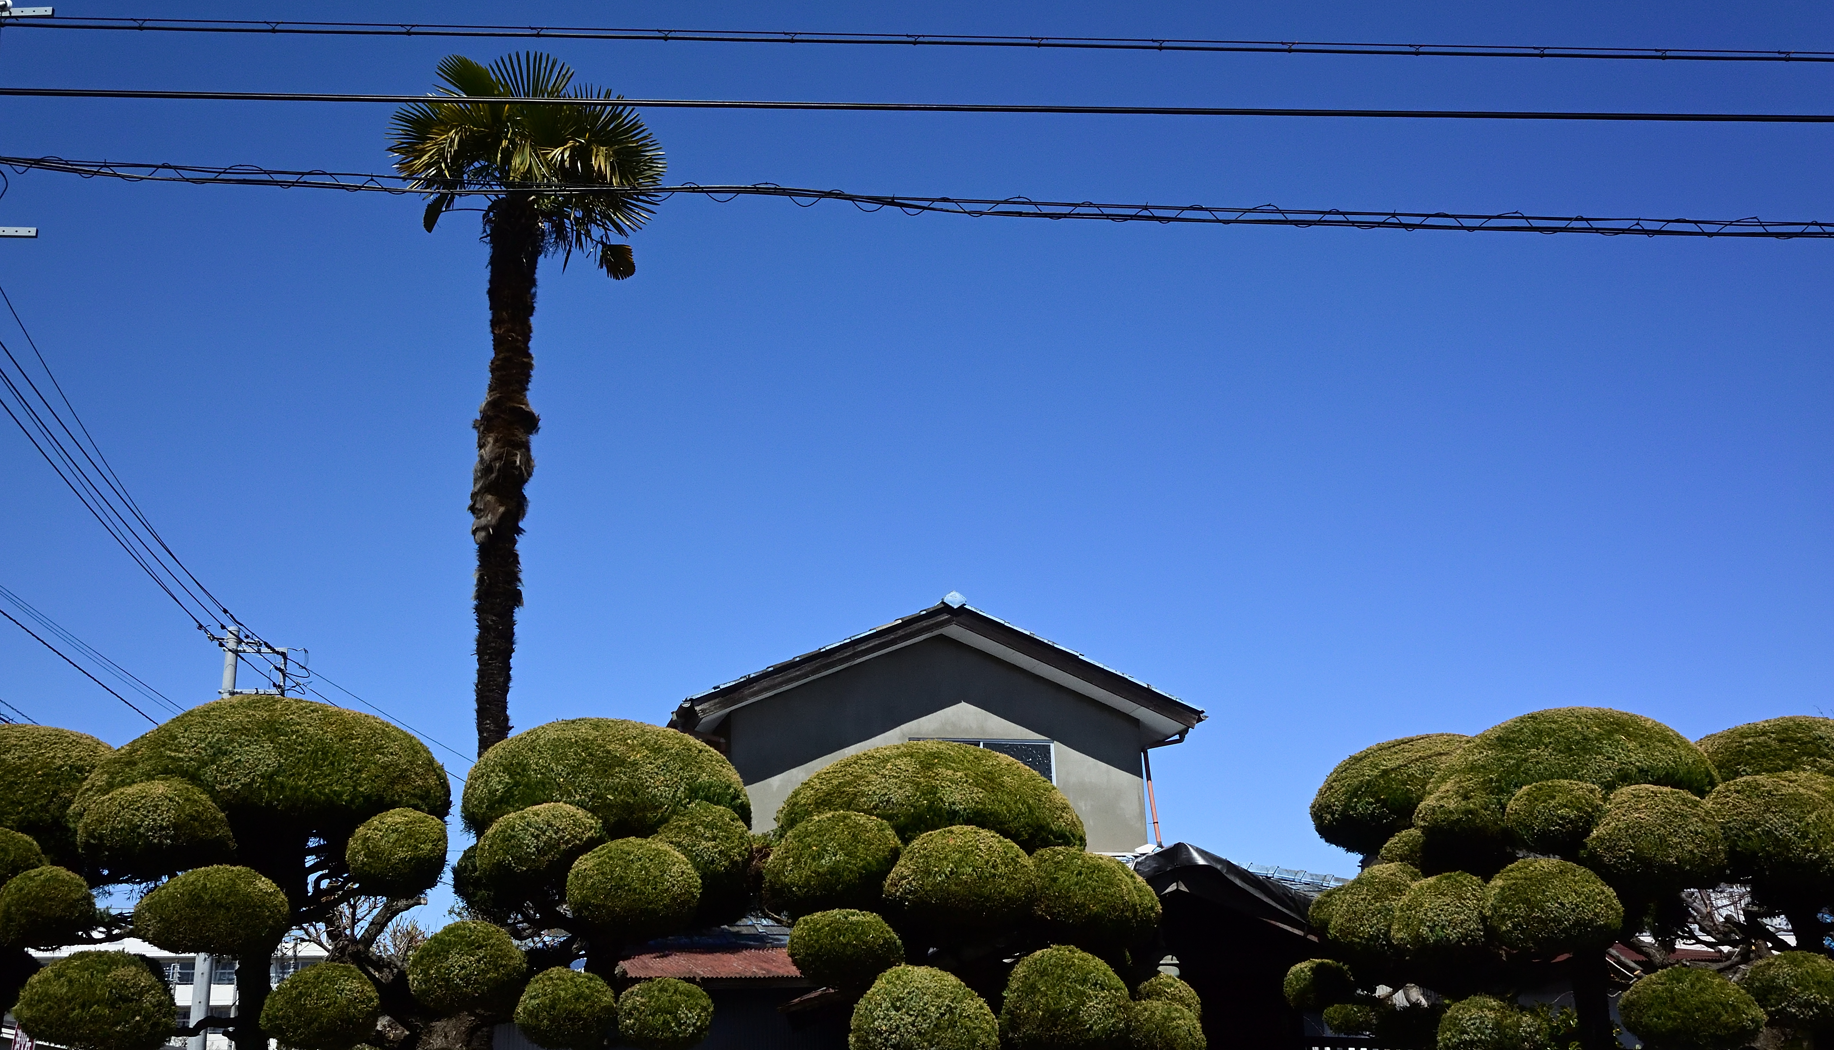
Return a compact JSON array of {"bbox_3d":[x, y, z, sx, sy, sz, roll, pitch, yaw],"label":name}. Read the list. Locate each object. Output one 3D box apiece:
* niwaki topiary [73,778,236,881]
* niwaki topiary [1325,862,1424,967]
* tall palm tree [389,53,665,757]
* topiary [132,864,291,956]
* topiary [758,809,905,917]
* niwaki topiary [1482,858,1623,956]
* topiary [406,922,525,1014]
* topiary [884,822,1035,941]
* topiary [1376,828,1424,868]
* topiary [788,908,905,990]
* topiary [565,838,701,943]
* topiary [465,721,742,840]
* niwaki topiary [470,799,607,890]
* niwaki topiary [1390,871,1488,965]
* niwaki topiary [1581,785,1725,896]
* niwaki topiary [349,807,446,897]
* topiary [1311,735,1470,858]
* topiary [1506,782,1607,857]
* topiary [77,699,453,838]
[{"bbox_3d":[-3.656,1.467,8.300,0.775,0.491,0.713,6,-19,-23],"label":"niwaki topiary"},{"bbox_3d":[2.588,2.204,9.816,0.557,0.563,0.529,-6,-17,13],"label":"niwaki topiary"},{"bbox_3d":[-2.724,0.654,11.588,2.016,8.631,2.016,2,-17,-13],"label":"tall palm tree"},{"bbox_3d":[-3.404,1.861,8.377,0.714,0.438,0.678,5,-18,-21],"label":"topiary"},{"bbox_3d":[-0.422,1.730,8.800,0.728,0.550,0.706,-1,-18,-3],"label":"topiary"},{"bbox_3d":[3.302,1.992,9.000,0.722,0.504,0.701,-8,-19,18],"label":"niwaki topiary"},{"bbox_3d":[-2.323,2.281,8.940,0.602,0.480,0.572,2,-17,-14],"label":"topiary"},{"bbox_3d":[0.211,1.759,8.500,0.745,0.565,0.708,-2,-18,1],"label":"topiary"},{"bbox_3d":[2.715,1.832,9.500,0.420,0.324,0.420,-7,-18,15],"label":"topiary"},{"bbox_3d":[-0.379,2.268,9.261,0.628,0.431,0.596,-1,-16,-3],"label":"topiary"},{"bbox_3d":[-1.376,1.773,8.400,0.654,0.504,0.634,1,-18,-9],"label":"topiary"},{"bbox_3d":[-1.619,1.326,9.000,1.489,0.628,1.266,2,-18,-12],"label":"topiary"},{"bbox_3d":[-1.911,1.628,8.763,0.645,0.447,0.613,2,-17,-12],"label":"niwaki topiary"},{"bbox_3d":[2.744,2.067,9.100,0.537,0.495,0.537,-7,-18,15],"label":"niwaki topiary"},{"bbox_3d":[4.164,1.794,9.817,0.749,0.638,0.712,-8,-18,21],"label":"niwaki topiary"},{"bbox_3d":[-2.583,1.626,8.600,0.500,0.439,0.500,4,-18,-16],"label":"niwaki topiary"},{"bbox_3d":[2.688,1.517,9.700,0.977,0.677,0.928,-6,-18,14],"label":"topiary"},{"bbox_3d":[3.645,1.677,9.909,0.548,0.427,0.520,-8,-17,19],"label":"topiary"},{"bbox_3d":[-3.395,1.271,9.021,1.840,0.699,1.564,4,-17,-20],"label":"topiary"}]

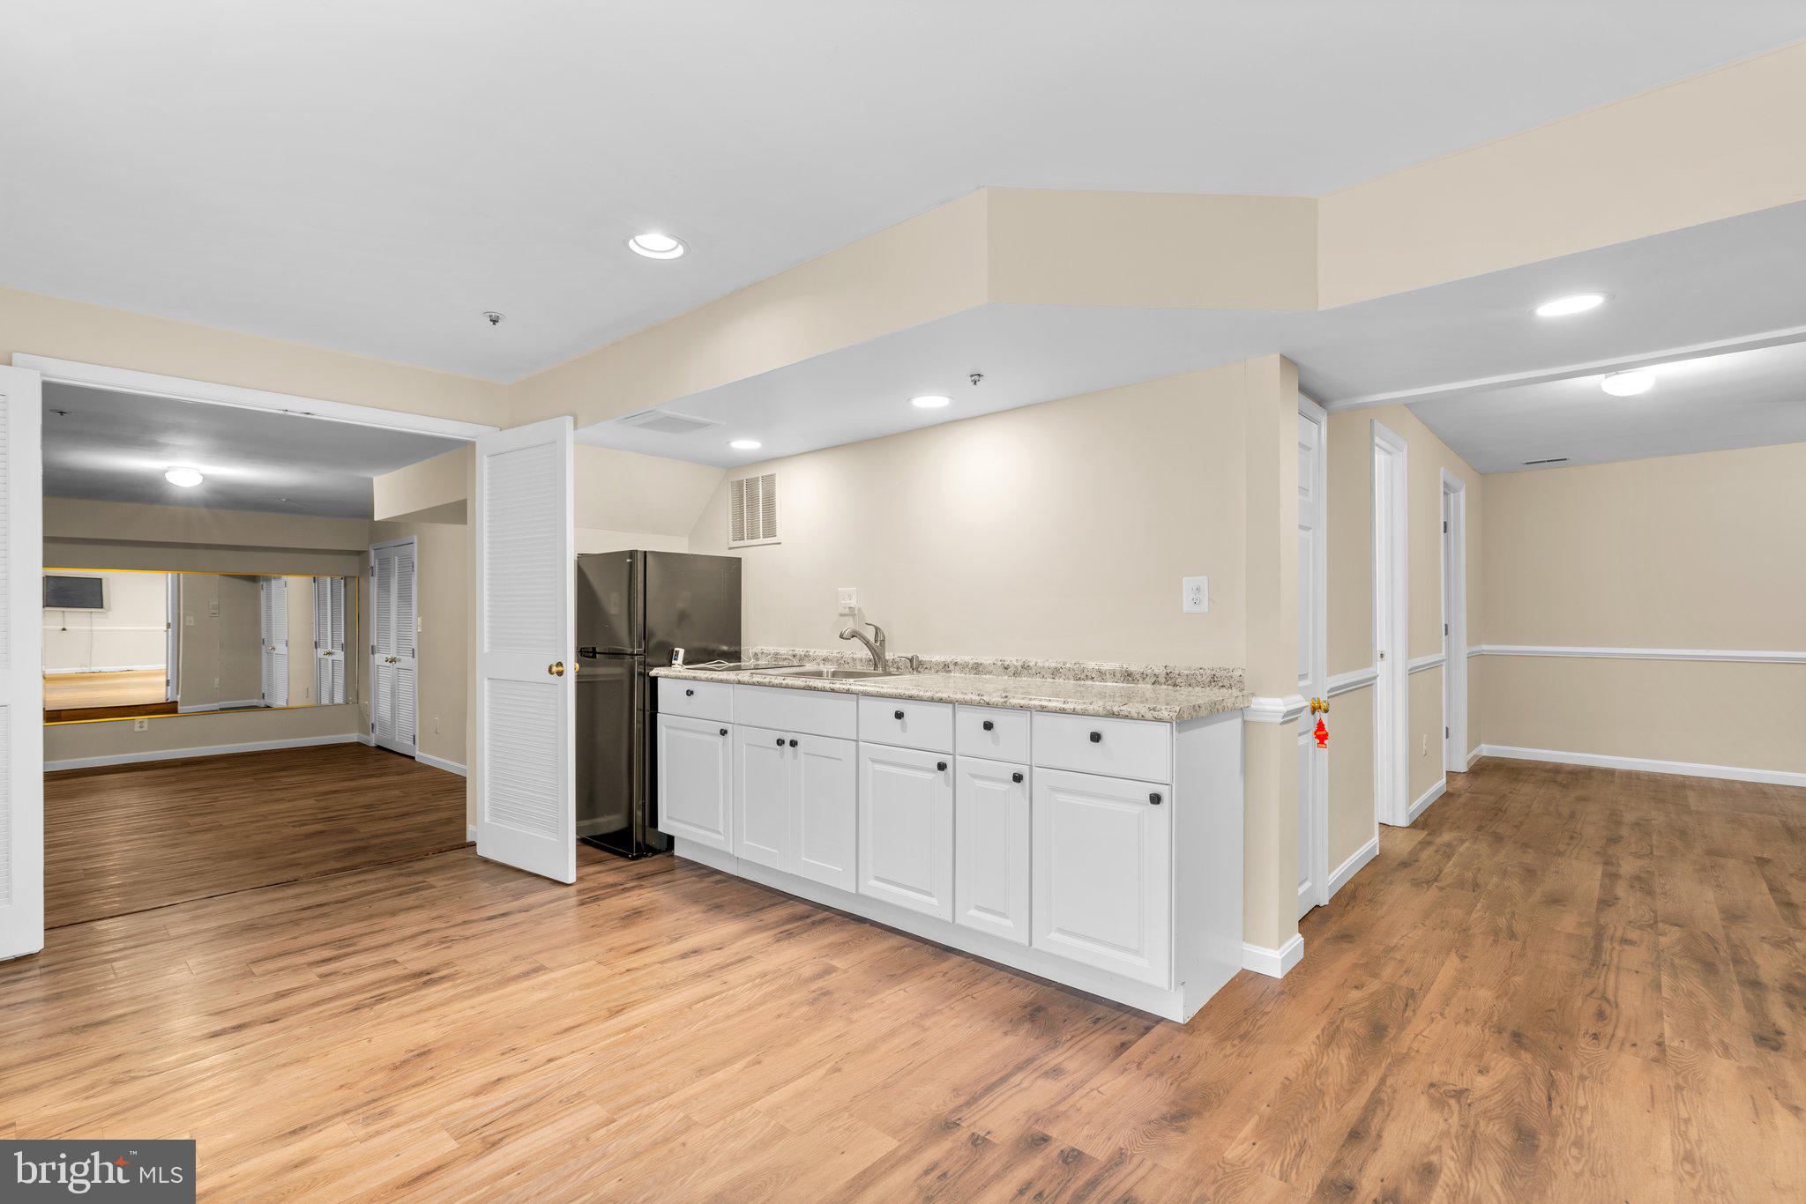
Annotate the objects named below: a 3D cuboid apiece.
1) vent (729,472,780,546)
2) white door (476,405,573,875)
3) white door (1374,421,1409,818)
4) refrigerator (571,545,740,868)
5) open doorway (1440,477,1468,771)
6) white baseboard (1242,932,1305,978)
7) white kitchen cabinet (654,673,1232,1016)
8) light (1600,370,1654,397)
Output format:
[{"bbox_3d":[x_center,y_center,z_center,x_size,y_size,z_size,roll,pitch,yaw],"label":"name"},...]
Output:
[{"bbox_3d":[-0.828,-0.503,4.375,0.465,0.400,0.025,-1,-1,40],"label":"vent"},{"bbox_3d":[-1.760,0.223,3.738,0.725,2.020,0.036,0,-1,33],"label":"white door"},{"bbox_3d":[2.479,0.185,4.178,0.130,2.110,0.800,-1,-1,42],"label":"white door"},{"bbox_3d":[-1.319,0.504,4.306,0.588,1.490,0.670,-1,-1,40],"label":"refrigerator"},{"bbox_3d":[3.793,0.196,5.611,0.130,2.110,0.950,-1,-1,42],"label":"open doorway"},{"bbox_3d":[1.259,1.185,2.729,0.135,0.088,0.220,-1,-1,41],"label":"white baseboard"},{"bbox_3d":[-0.023,0.797,3.313,2.550,0.880,0.600,-1,-1,40],"label":"white kitchen cabinet"},{"bbox_3d":[3.309,-1.009,3.677,0.195,0.105,0.195,-1,-1,41],"label":"light"}]

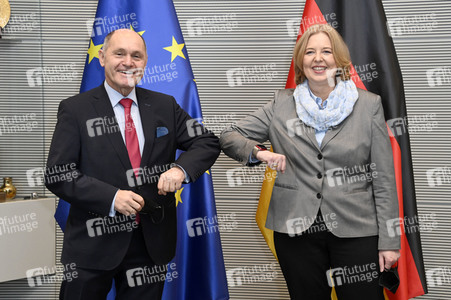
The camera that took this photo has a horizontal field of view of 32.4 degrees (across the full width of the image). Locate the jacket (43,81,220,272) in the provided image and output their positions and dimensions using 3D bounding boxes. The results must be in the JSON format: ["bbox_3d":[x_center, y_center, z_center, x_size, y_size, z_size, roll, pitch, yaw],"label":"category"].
[{"bbox_3d":[-0.375,0.110,3.130,0.700,0.760,0.380,-2,5,-22],"label":"jacket"}]

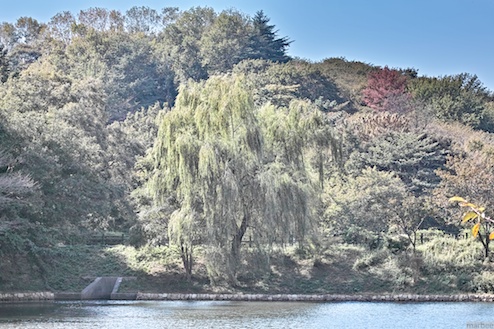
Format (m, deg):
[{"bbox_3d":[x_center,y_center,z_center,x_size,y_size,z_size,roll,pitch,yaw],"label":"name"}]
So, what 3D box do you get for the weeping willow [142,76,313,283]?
[{"bbox_3d":[-1.341,1.149,165.000,13.300,15.800,12.500,0,-2,0],"label":"weeping willow"}]

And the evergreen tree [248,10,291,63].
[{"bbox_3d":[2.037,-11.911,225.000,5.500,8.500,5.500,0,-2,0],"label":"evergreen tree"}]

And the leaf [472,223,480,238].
[{"bbox_3d":[1.066,0.306,10.000,0.037,0.076,0.035,0,-2,0],"label":"leaf"}]

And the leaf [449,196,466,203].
[{"bbox_3d":[0.978,0.163,10.000,0.084,0.030,0.045,0,-2,0],"label":"leaf"}]

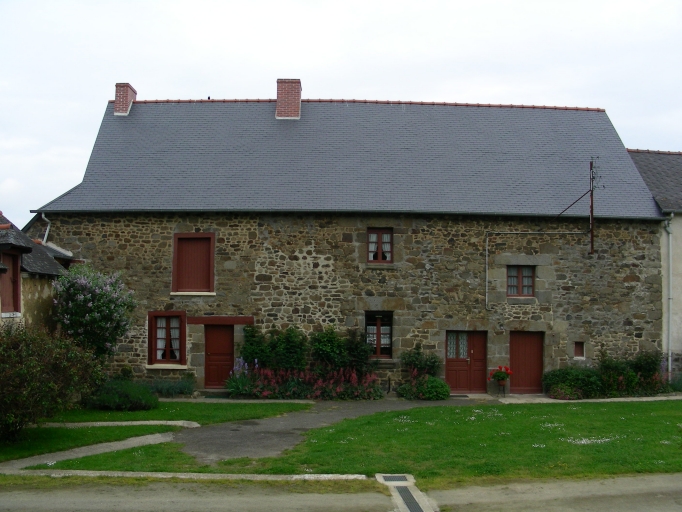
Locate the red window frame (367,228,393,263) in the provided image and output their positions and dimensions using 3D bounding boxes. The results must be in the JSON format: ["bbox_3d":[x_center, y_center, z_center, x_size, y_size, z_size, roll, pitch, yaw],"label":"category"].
[{"bbox_3d":[1.250,-0.326,23.846,0.844,1.099,0.120,1,-3,-1],"label":"red window frame"}]

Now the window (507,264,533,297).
[{"bbox_3d":[5.533,0.787,23.094,0.895,0.983,0.140,1,-3,-1],"label":"window"}]

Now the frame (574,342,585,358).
[{"bbox_3d":[7.306,2.898,22.993,0.308,0.488,0.100,1,-3,-1],"label":"frame"}]

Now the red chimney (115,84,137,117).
[{"bbox_3d":[-7.854,-5.562,27.314,0.490,1.180,1.050,1,-3,-1],"label":"red chimney"}]

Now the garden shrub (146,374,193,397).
[{"bbox_3d":[-5.252,3.965,22.932,1.531,0.674,0.750,1,-3,-1],"label":"garden shrub"}]

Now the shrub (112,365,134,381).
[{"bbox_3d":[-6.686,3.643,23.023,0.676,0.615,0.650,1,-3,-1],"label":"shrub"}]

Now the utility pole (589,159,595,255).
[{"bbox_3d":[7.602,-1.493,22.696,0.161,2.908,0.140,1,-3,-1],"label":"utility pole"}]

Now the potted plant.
[{"bbox_3d":[4.747,3.573,22.254,0.700,0.546,0.580,1,-3,-1],"label":"potted plant"}]

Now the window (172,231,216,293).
[{"bbox_3d":[-4.645,0.221,23.638,1.348,1.894,0.160,1,-3,-1],"label":"window"}]

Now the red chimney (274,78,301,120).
[{"bbox_3d":[-1.817,-5.399,26.417,0.821,1.370,1.100,1,-3,-1],"label":"red chimney"}]

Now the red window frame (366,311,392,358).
[{"bbox_3d":[1.220,2.503,23.729,0.855,1.521,0.130,1,-3,-1],"label":"red window frame"}]

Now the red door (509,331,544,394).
[{"bbox_3d":[5.900,3.380,23.770,1.117,2.000,0.120,1,-3,-1],"label":"red door"}]

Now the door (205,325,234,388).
[{"bbox_3d":[-3.702,3.072,22.864,0.912,1.954,0.100,1,-3,-1],"label":"door"}]

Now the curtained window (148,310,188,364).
[{"bbox_3d":[-5.254,2.479,22.762,1.147,1.613,0.180,1,-3,-1],"label":"curtained window"}]

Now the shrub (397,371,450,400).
[{"bbox_3d":[2.443,3.831,22.109,1.582,0.835,1.100,1,-3,-1],"label":"shrub"}]

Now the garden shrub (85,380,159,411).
[{"bbox_3d":[-6.064,3.847,20.690,2.036,0.781,1.500,1,-3,-1],"label":"garden shrub"}]

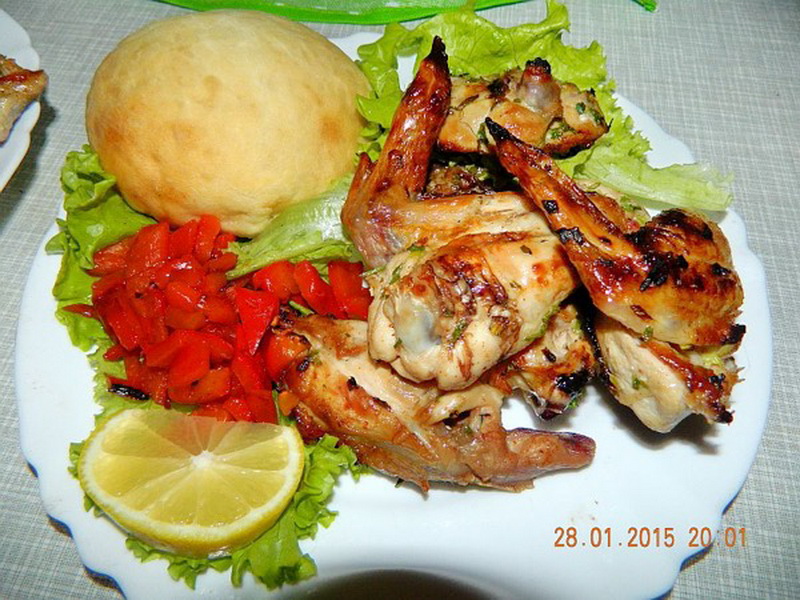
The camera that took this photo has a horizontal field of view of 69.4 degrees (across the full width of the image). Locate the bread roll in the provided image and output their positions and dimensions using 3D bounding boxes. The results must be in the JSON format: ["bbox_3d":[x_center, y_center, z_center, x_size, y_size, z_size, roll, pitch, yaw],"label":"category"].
[{"bbox_3d":[-0.063,-0.070,0.217,0.103,0.053,0.103,-1,60,1],"label":"bread roll"}]

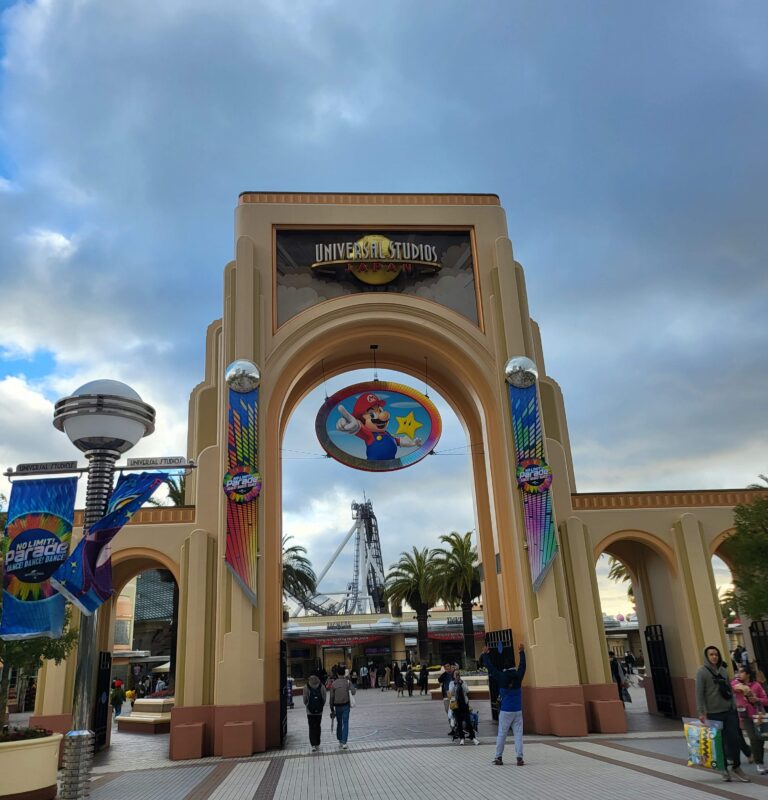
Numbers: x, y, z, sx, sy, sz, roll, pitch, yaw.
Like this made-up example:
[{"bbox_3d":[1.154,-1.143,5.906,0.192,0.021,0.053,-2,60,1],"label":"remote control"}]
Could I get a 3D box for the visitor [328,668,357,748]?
[{"bbox_3d":[-0.990,7.177,16.631,0.560,1.740,0.380,-1,-21,-6],"label":"visitor"}]

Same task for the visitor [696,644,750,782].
[{"bbox_3d":[4.736,4.353,10.023,0.570,1.730,0.420,-8,-21,12],"label":"visitor"}]

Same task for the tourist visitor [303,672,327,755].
[{"bbox_3d":[-1.581,7.174,16.297,0.540,1.610,0.440,-1,-21,-5],"label":"tourist visitor"}]

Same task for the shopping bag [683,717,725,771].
[{"bbox_3d":[4.402,4.736,9.746,0.150,0.620,0.540,16,-28,-42],"label":"shopping bag"}]

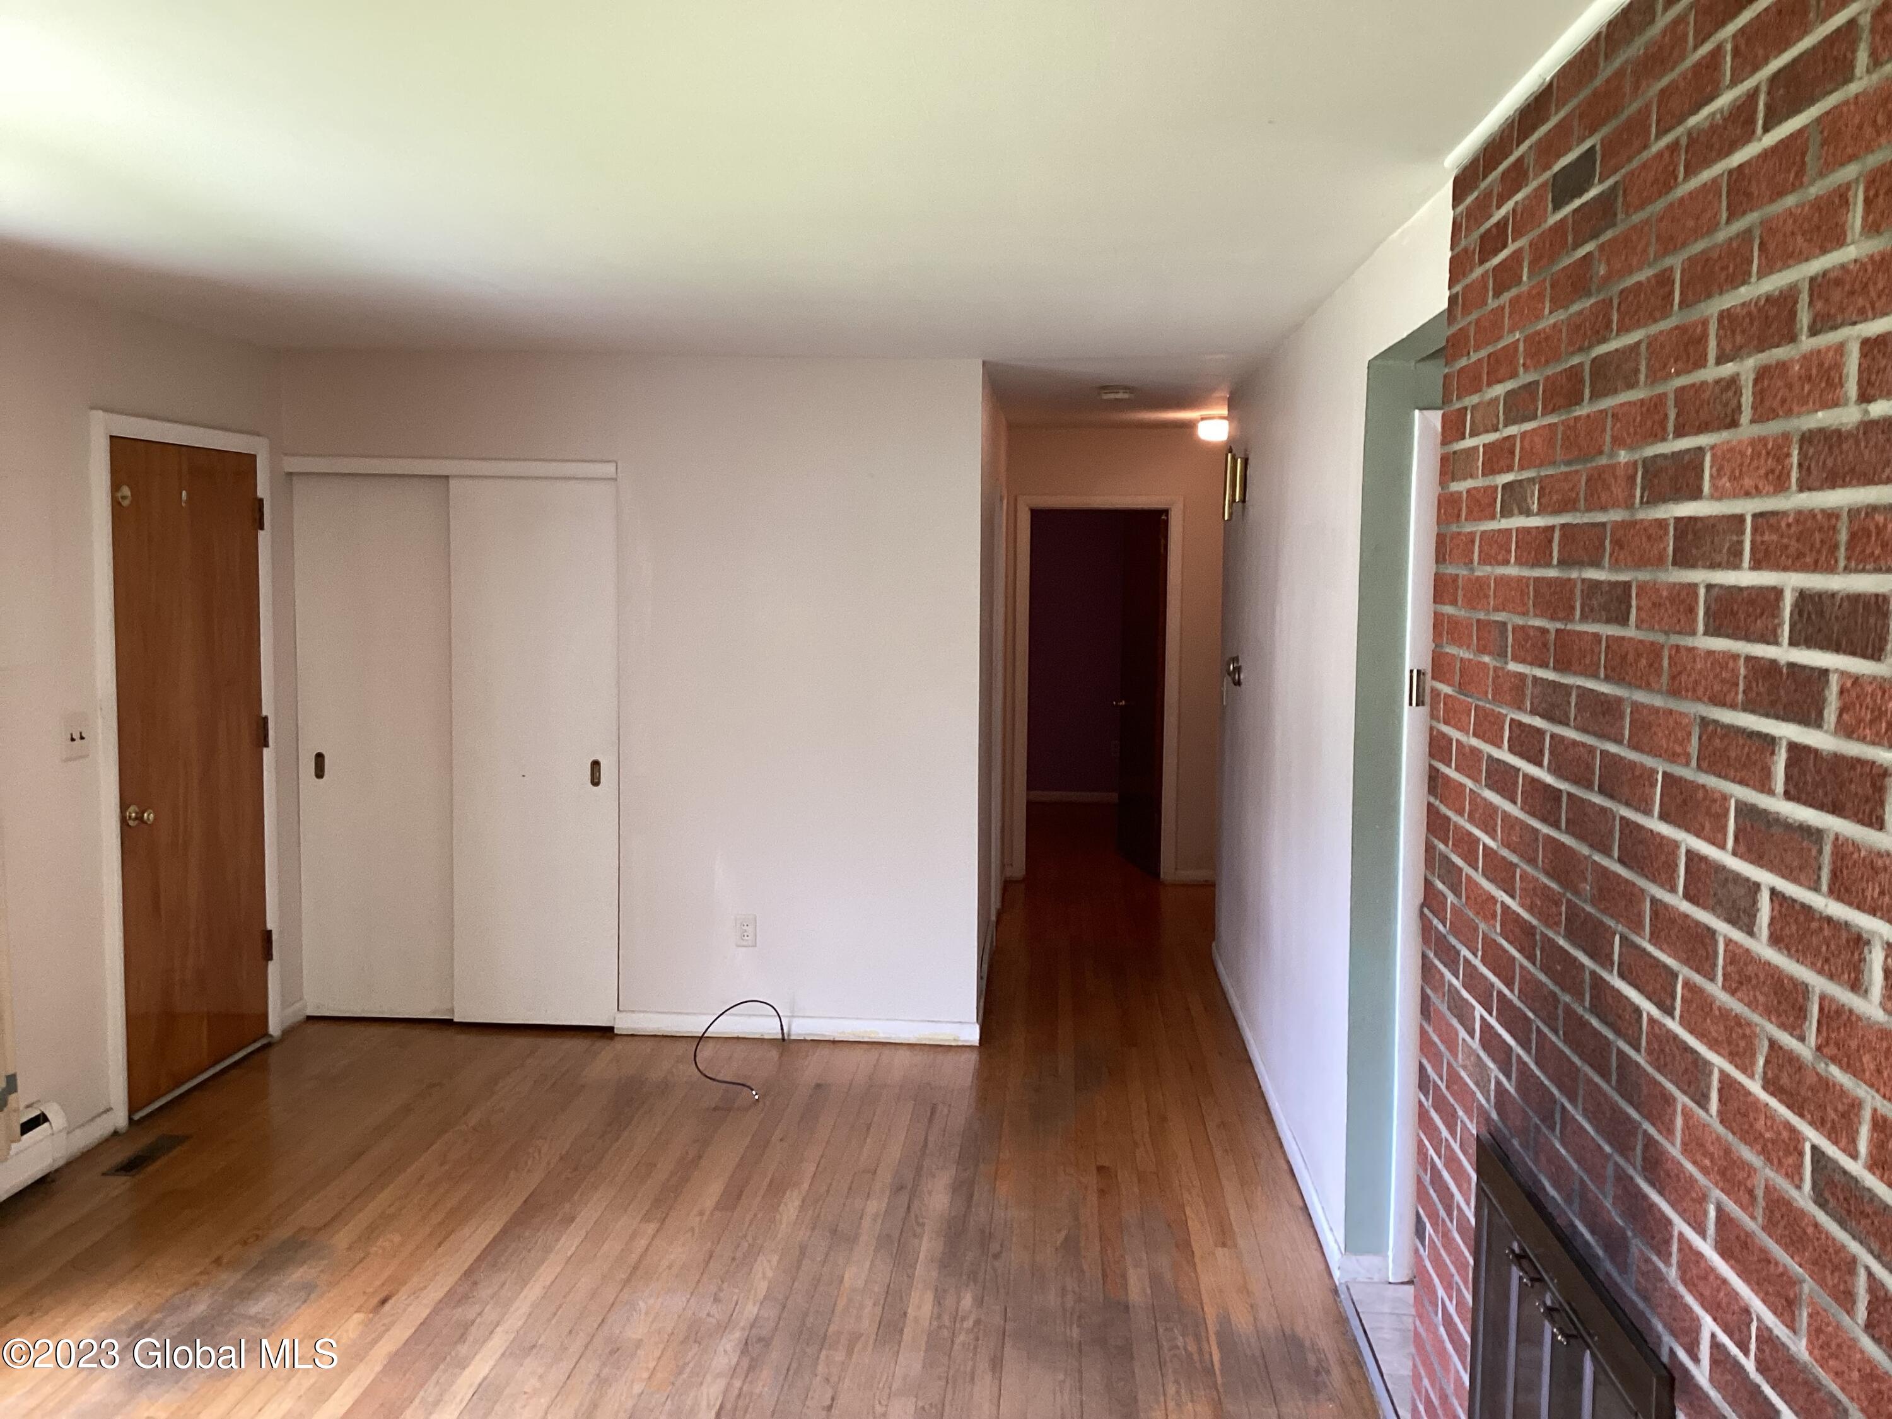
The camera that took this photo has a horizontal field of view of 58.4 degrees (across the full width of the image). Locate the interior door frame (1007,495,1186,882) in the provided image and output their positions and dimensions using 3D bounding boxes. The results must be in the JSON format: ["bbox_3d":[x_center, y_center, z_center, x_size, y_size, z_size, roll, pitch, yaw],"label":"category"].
[{"bbox_3d":[0.820,-0.105,9.198,0.899,2.083,0.130,1,5,4],"label":"interior door frame"}]

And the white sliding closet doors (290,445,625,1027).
[{"bbox_3d":[-1.765,0.132,6.131,1.207,2.072,0.130,1,5,4],"label":"white sliding closet doors"}]

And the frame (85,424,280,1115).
[{"bbox_3d":[-2.480,0.152,5.505,0.130,2.122,1.108,1,5,4],"label":"frame"}]

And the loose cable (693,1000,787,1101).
[{"bbox_3d":[-0.721,1.121,5.752,0.310,0.190,0.670,1,5,4],"label":"loose cable"}]

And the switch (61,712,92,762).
[{"bbox_3d":[-2.471,0.075,4.816,0.020,0.124,0.122,1,5,4],"label":"switch"}]

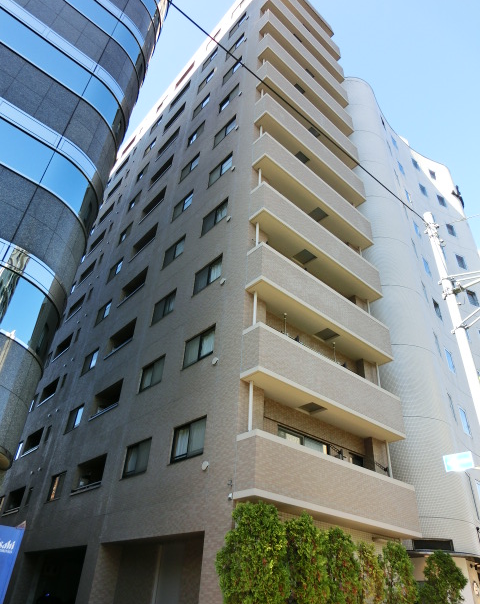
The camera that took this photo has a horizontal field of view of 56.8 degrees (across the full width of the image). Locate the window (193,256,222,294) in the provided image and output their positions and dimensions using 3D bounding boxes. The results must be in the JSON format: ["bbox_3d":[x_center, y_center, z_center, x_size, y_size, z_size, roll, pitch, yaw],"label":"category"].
[{"bbox_3d":[-1.129,-0.916,15.568,0.150,1.030,1.530,29,-44,-30],"label":"window"}]

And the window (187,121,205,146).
[{"bbox_3d":[-2.333,-8.964,23.853,0.150,1.004,1.543,29,-43,-31],"label":"window"}]

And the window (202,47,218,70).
[{"bbox_3d":[-1.906,-16.019,29.362,0.200,1.050,1.560,29,-43,-31],"label":"window"}]

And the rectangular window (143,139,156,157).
[{"bbox_3d":[-6.400,-11.026,31.832,0.200,1.050,1.510,29,-43,-31],"label":"rectangular window"}]

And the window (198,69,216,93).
[{"bbox_3d":[-2.049,-13.688,27.661,0.200,1.050,1.560,29,-43,-31],"label":"window"}]

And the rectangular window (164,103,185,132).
[{"bbox_3d":[-4.418,-12.348,30.013,0.200,0.863,2.411,29,-44,-30],"label":"rectangular window"}]

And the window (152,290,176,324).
[{"bbox_3d":[-2.960,0.226,17.357,0.150,1.016,1.508,29,-44,-30],"label":"window"}]

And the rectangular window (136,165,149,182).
[{"bbox_3d":[-6.547,-8.811,30.254,0.150,1.005,1.405,29,-44,-30],"label":"rectangular window"}]

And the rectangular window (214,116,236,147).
[{"bbox_3d":[-0.672,-7.814,20.453,0.150,1.004,1.543,29,-43,-31],"label":"rectangular window"}]

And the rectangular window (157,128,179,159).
[{"bbox_3d":[-4.518,-9.941,28.178,0.200,1.050,2.520,29,-43,-31],"label":"rectangular window"}]

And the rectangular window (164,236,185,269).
[{"bbox_3d":[-2.754,-2.090,18.832,0.150,1.004,1.543,29,-43,-31],"label":"rectangular window"}]

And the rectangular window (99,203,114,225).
[{"bbox_3d":[-9.958,-6.675,33.446,0.200,1.050,2.390,29,-43,-31],"label":"rectangular window"}]

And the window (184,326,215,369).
[{"bbox_3d":[-1.260,1.449,14.017,0.200,1.050,1.580,29,-43,-31],"label":"window"}]

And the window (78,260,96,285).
[{"bbox_3d":[-10.177,-1.870,29.622,0.150,1.036,2.374,29,-43,-31],"label":"window"}]

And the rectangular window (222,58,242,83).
[{"bbox_3d":[-0.393,-12.344,23.781,0.150,1.004,1.543,29,-43,-31],"label":"rectangular window"}]

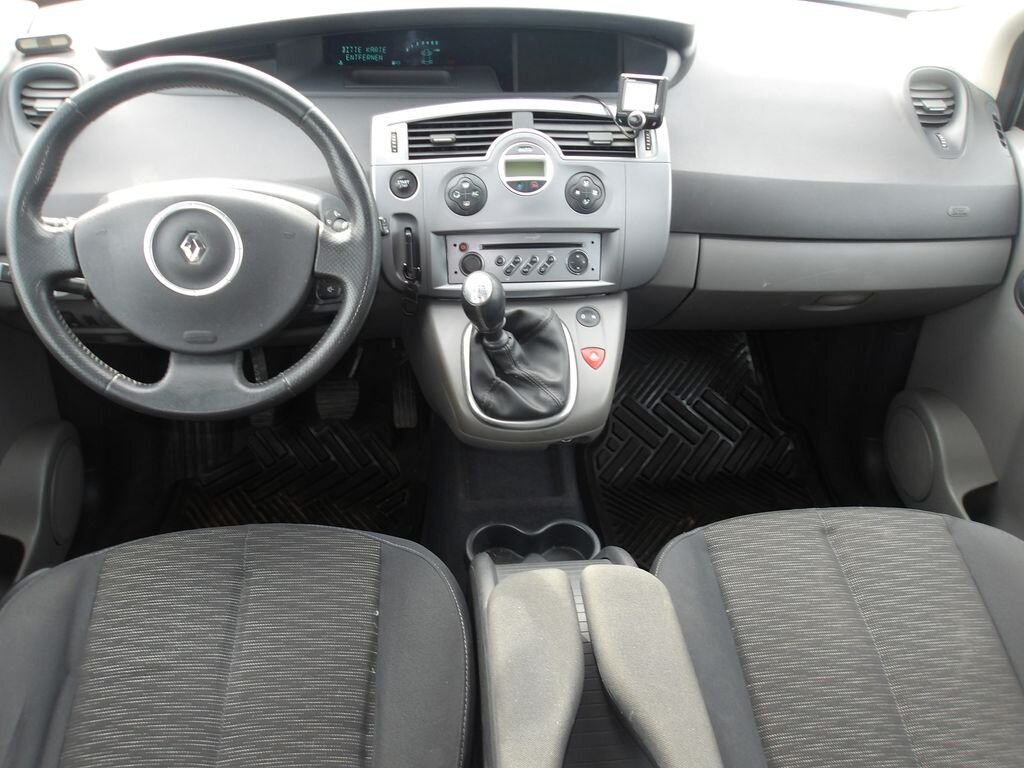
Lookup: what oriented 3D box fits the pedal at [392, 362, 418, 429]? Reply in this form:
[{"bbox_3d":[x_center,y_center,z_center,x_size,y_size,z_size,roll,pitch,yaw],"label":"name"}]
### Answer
[{"bbox_3d":[-0.195,0.021,1.460,0.046,0.122,0.030,-2,-6,-6],"label":"pedal"}]

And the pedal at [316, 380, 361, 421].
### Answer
[{"bbox_3d":[-0.311,0.029,1.430,0.077,0.068,0.030,-2,-6,-6],"label":"pedal"}]

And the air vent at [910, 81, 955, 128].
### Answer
[{"bbox_3d":[0.576,-0.388,1.104,0.070,0.066,0.037,-2,20,-6],"label":"air vent"}]

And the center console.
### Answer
[{"bbox_3d":[0.019,-0.134,0.961,0.365,0.350,0.270,-2,32,-6],"label":"center console"}]

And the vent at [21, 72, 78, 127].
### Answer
[{"bbox_3d":[-0.566,-0.352,0.990,0.070,0.066,0.037,-2,20,-6],"label":"vent"}]

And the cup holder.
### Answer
[{"bbox_3d":[0.028,0.222,0.992,0.170,0.055,0.090,-2,32,-6],"label":"cup holder"}]

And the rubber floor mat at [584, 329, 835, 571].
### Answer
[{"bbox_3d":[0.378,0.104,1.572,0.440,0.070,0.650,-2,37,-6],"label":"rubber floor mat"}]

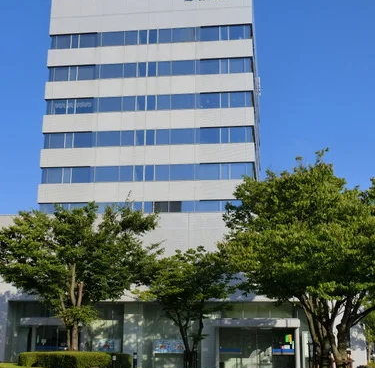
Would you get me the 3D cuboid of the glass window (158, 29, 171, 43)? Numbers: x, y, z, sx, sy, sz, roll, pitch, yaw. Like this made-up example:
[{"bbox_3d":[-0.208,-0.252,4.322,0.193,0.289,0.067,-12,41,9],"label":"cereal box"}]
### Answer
[{"bbox_3d":[-2.175,-14.299,62.819,1.275,1.536,0.150,-1,-14,7],"label":"glass window"}]

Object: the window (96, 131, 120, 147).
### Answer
[{"bbox_3d":[-7.435,-4.239,61.632,2.312,1.553,0.120,-1,-15,7],"label":"window"}]

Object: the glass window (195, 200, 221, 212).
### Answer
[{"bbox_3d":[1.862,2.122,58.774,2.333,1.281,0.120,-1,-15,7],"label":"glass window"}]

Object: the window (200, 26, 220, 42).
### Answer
[{"bbox_3d":[2.079,-14.063,60.737,1.815,1.592,0.150,-1,-15,8],"label":"window"}]

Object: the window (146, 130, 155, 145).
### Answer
[{"bbox_3d":[-3.413,-4.264,60.125,0.809,1.402,0.120,-1,-15,7],"label":"window"}]

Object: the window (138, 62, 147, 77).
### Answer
[{"bbox_3d":[-4.236,-10.698,60.734,0.778,1.401,0.150,-1,-15,8],"label":"window"}]

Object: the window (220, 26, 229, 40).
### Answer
[{"bbox_3d":[3.532,-14.377,62.054,0.765,1.443,0.150,-1,-14,7],"label":"window"}]

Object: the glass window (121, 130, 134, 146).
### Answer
[{"bbox_3d":[-5.588,-4.283,61.404,1.331,1.553,0.120,-1,-15,7],"label":"glass window"}]

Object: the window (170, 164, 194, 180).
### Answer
[{"bbox_3d":[-0.426,-0.978,58.867,2.250,1.485,0.120,-1,-15,7],"label":"window"}]

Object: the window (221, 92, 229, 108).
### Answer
[{"bbox_3d":[3.476,-7.777,60.254,0.724,1.545,0.120,-1,-15,7],"label":"window"}]

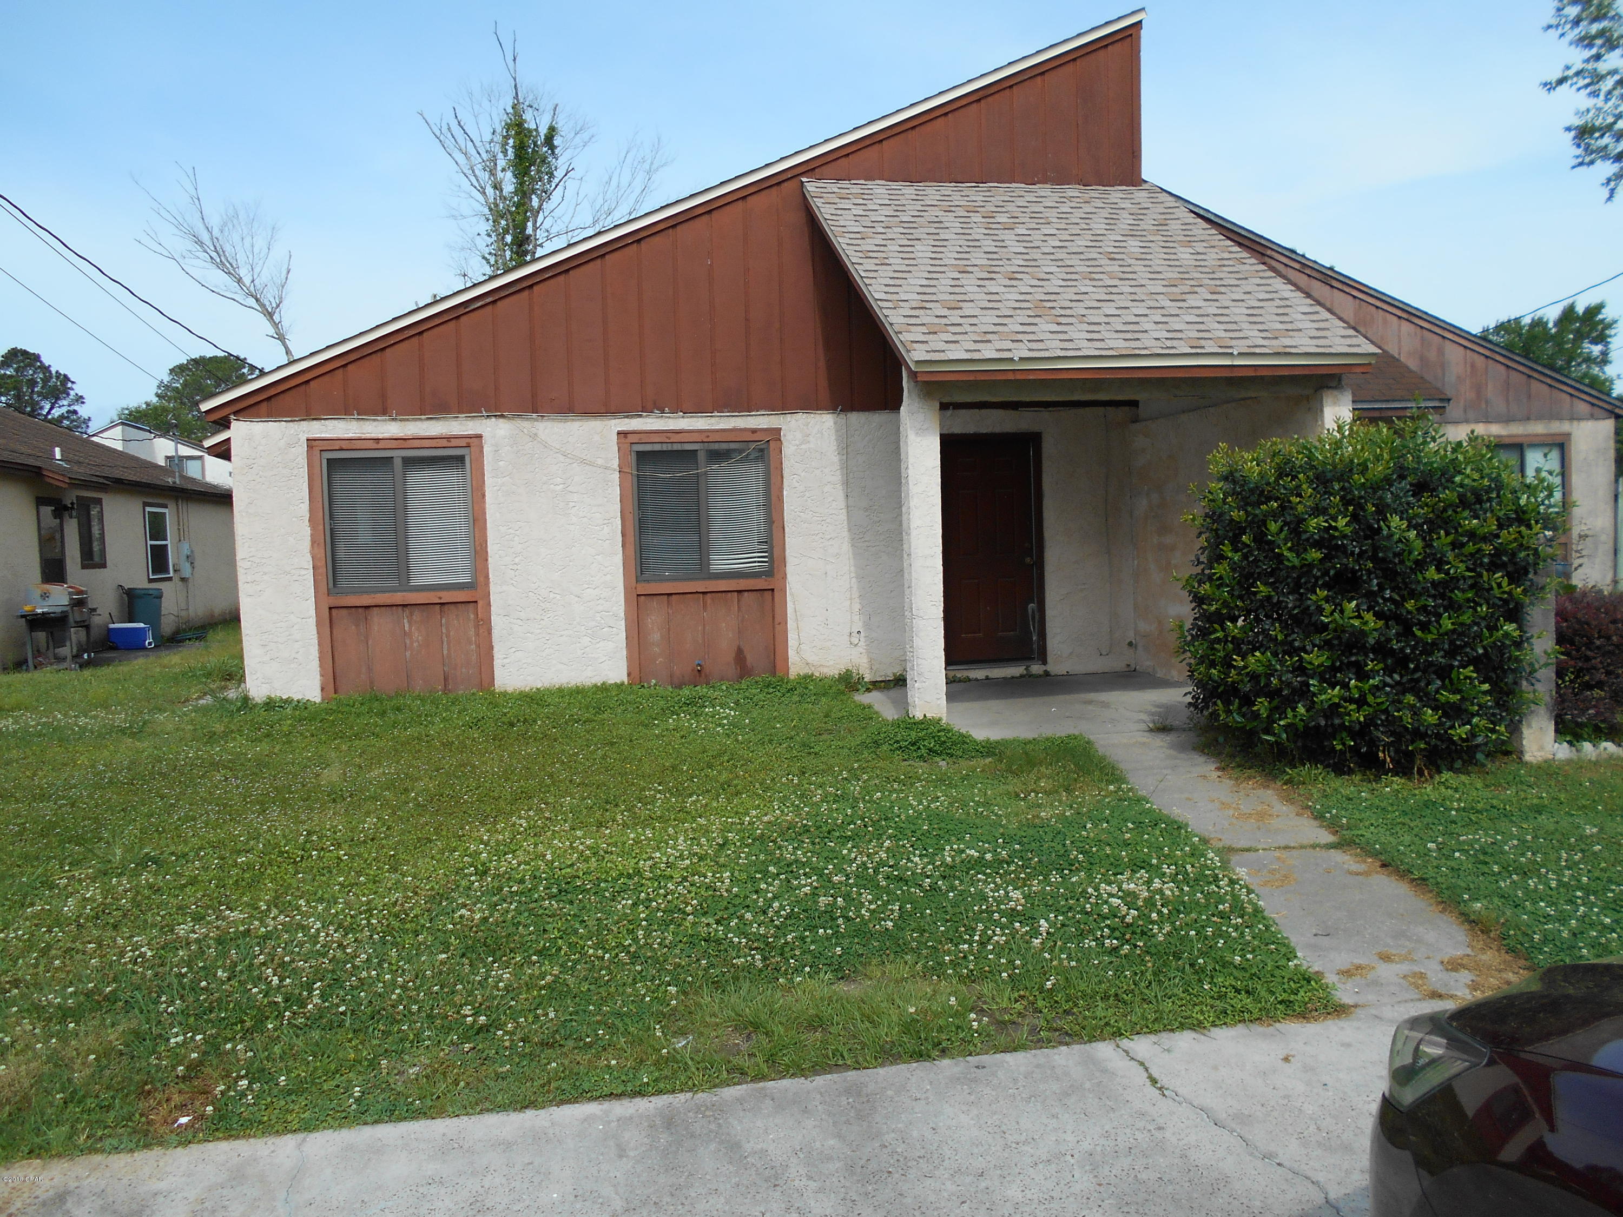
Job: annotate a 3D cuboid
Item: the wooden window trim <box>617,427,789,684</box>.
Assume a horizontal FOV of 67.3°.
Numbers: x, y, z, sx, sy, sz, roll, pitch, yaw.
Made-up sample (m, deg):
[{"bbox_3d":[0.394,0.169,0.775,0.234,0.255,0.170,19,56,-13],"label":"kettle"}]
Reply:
[{"bbox_3d":[-0.933,-0.451,10.694,1.422,2.211,0.090,-2,3,-10],"label":"wooden window trim"}]

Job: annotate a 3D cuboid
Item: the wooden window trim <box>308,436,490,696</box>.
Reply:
[{"bbox_3d":[-3.428,-0.333,10.240,1.396,2.206,0.090,-2,3,-10],"label":"wooden window trim"}]

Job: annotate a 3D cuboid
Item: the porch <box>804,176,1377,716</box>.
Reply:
[{"bbox_3d":[1.921,-1.510,9.407,3.270,4.500,3.430,-2,3,-10],"label":"porch"}]

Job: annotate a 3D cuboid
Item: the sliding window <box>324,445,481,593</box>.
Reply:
[{"bbox_3d":[-3.478,-0.735,10.321,1.210,1.220,0.090,-3,3,-10],"label":"sliding window"}]

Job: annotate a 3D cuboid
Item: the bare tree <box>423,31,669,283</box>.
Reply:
[{"bbox_3d":[-5.784,-6.288,26.576,5.300,12.672,4.900,-2,3,-10],"label":"bare tree"}]

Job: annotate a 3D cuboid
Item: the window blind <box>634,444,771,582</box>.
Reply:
[{"bbox_3d":[-0.950,-0.845,10.728,1.195,1.191,0.060,-2,3,-10],"label":"window blind"}]

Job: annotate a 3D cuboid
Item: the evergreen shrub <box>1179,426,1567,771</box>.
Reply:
[{"bbox_3d":[3.044,-0.066,6.843,1.800,1.860,1.850,-2,3,-10],"label":"evergreen shrub"}]

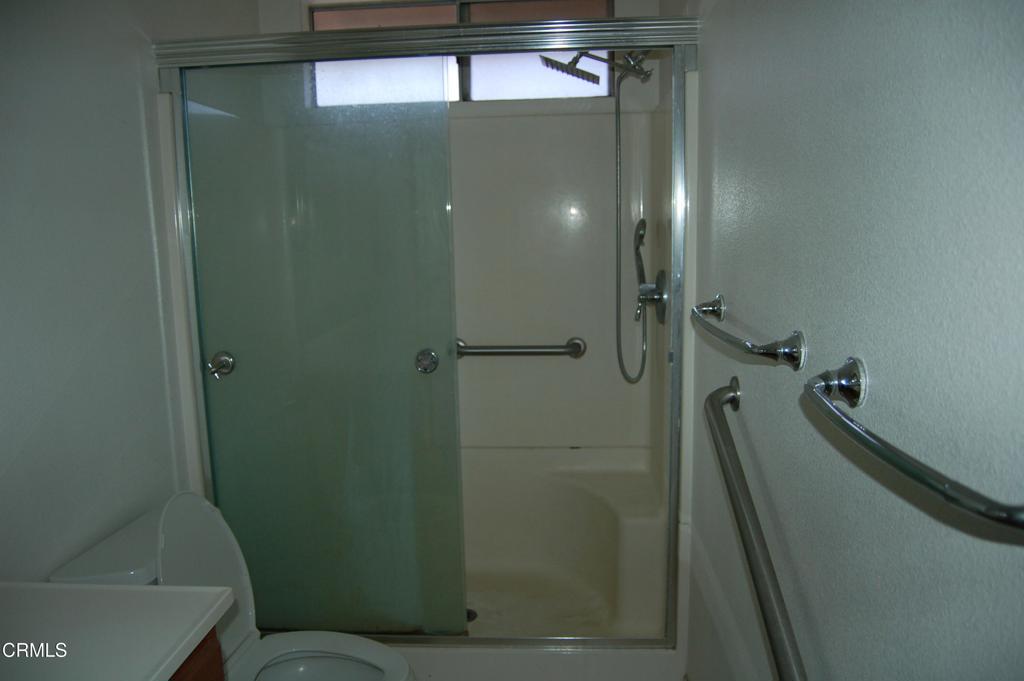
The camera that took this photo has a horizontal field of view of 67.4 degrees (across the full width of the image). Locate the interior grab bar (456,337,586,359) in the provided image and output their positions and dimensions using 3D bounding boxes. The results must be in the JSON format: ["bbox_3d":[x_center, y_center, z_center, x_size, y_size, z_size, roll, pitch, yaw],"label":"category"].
[{"bbox_3d":[0.016,0.034,2.861,0.535,0.080,0.080,-1,9,4],"label":"interior grab bar"}]

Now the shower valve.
[{"bbox_3d":[0.459,-0.143,2.555,0.100,0.178,0.175,-1,9,4],"label":"shower valve"}]

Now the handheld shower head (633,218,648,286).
[{"bbox_3d":[0.445,-0.298,2.643,0.057,0.240,0.085,1,9,12],"label":"handheld shower head"}]

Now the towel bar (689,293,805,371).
[{"bbox_3d":[0.426,-0.029,1.511,0.115,0.063,0.667,-1,9,4],"label":"towel bar"}]

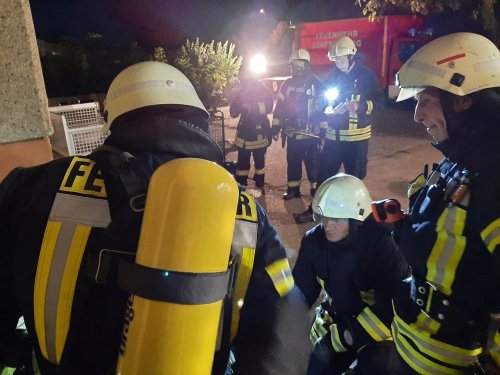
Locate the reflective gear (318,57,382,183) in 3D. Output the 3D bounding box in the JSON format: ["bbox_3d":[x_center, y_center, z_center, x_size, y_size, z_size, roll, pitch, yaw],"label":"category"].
[{"bbox_3d":[1.124,-0.574,4.239,0.630,1.660,0.470,14,23,38],"label":"reflective gear"}]

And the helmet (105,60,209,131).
[{"bbox_3d":[-0.234,-0.214,0.920,0.255,0.195,0.310,-8,5,-21],"label":"helmet"}]

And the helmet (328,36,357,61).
[{"bbox_3d":[0.961,-1.449,3.896,0.310,0.220,0.250,-29,31,-29],"label":"helmet"}]

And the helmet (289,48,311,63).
[{"bbox_3d":[0.573,-1.523,4.344,0.250,0.190,0.300,10,33,28],"label":"helmet"}]

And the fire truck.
[{"bbox_3d":[4.671,-5.365,16.131,6.800,3.300,2.450,15,24,39],"label":"fire truck"}]

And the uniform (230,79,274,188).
[{"bbox_3d":[0.034,-0.688,5.039,0.560,1.470,0.420,3,19,11],"label":"uniform"}]

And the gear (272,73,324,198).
[{"bbox_3d":[0.593,-0.652,4.685,0.600,1.580,0.460,5,19,17],"label":"gear"}]

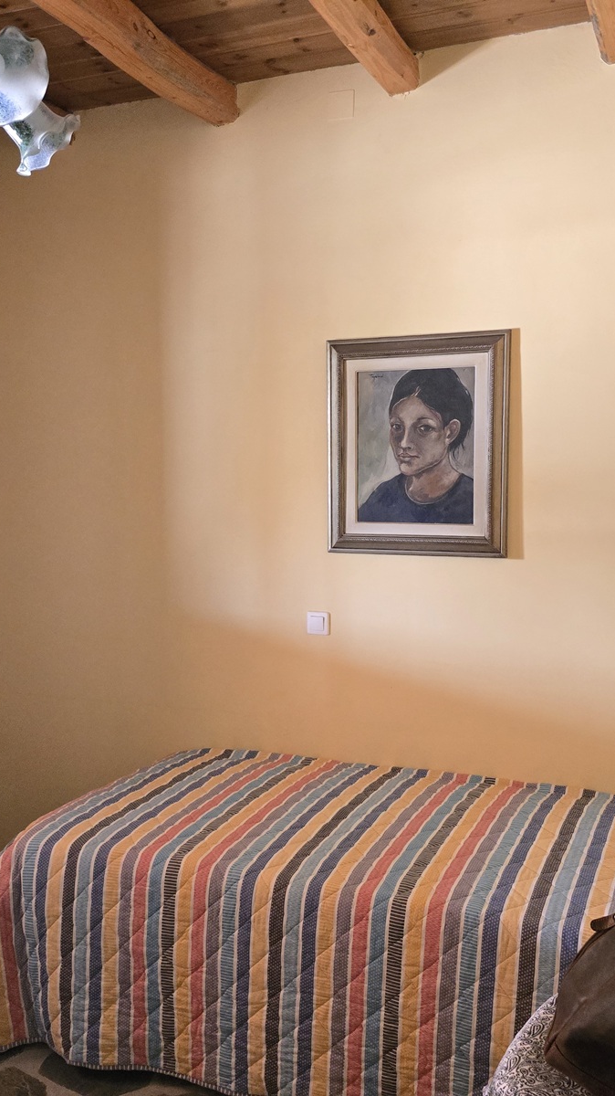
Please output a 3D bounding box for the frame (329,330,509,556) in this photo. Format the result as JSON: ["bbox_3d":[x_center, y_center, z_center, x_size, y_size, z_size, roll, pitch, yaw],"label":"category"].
[{"bbox_3d":[0.363,-0.337,3.227,0.618,0.724,0.045,1,4,22],"label":"frame"}]

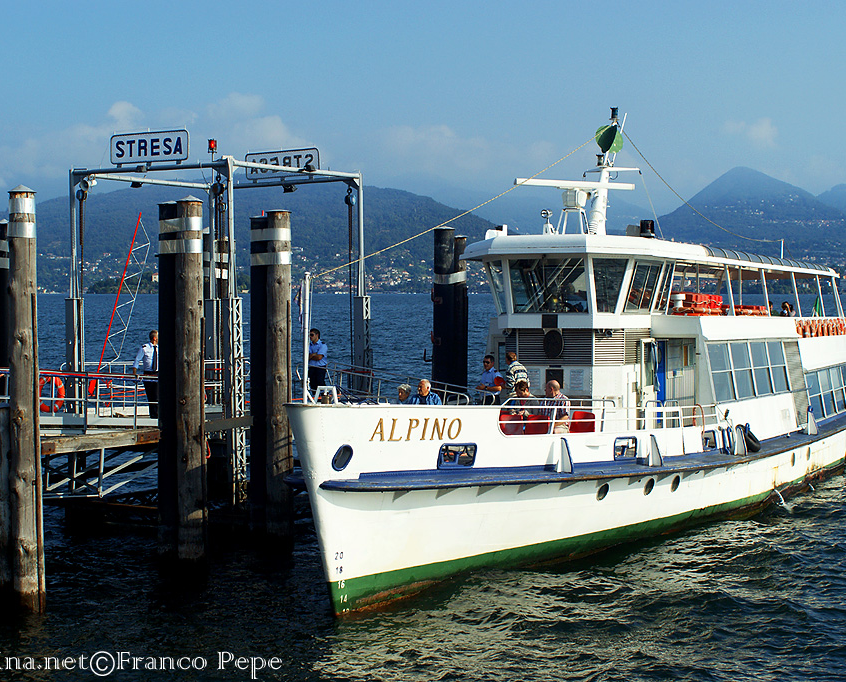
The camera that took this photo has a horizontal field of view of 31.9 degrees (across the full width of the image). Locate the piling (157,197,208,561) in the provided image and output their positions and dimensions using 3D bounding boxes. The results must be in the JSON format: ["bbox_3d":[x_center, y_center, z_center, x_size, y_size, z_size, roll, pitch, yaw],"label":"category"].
[{"bbox_3d":[-3.847,0.654,23.600,0.790,5.922,0.420,2,2,41],"label":"piling"}]

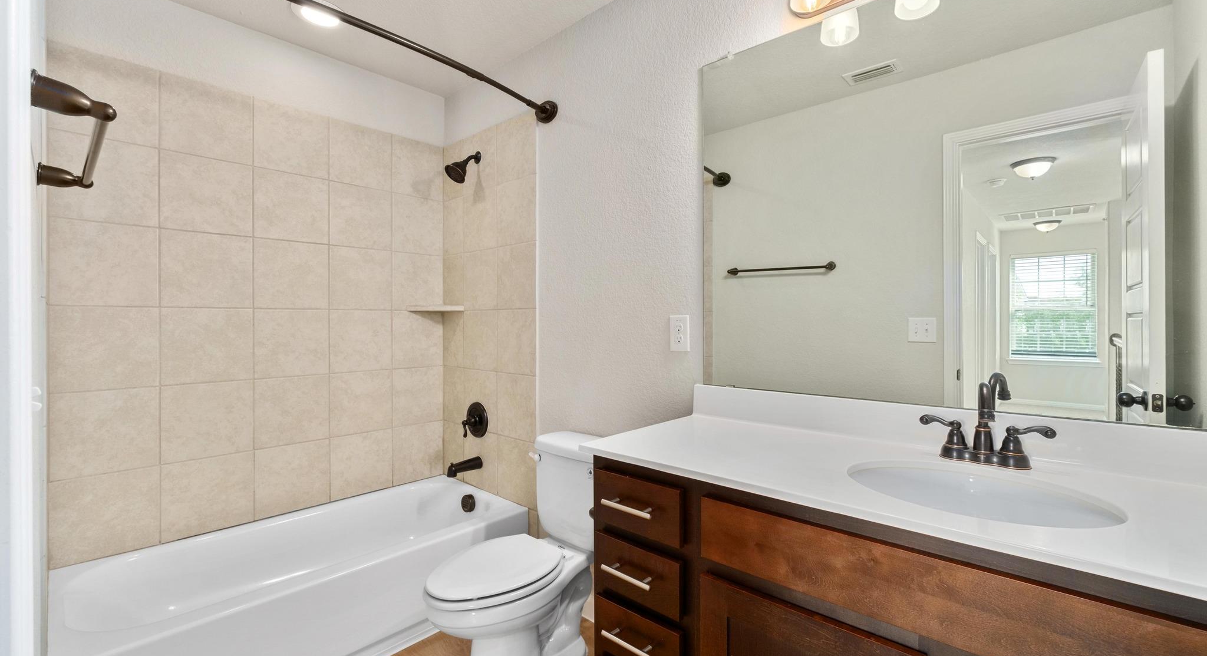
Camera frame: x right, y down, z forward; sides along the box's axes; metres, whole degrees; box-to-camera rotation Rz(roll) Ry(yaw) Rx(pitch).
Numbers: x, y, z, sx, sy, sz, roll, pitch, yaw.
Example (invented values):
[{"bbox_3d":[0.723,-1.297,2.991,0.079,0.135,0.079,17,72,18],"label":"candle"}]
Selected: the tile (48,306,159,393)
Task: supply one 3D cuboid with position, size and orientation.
[{"bbox_3d":[-1.831,0.073,1.860,0.010,0.306,0.288,0,1,43],"label":"tile"}]

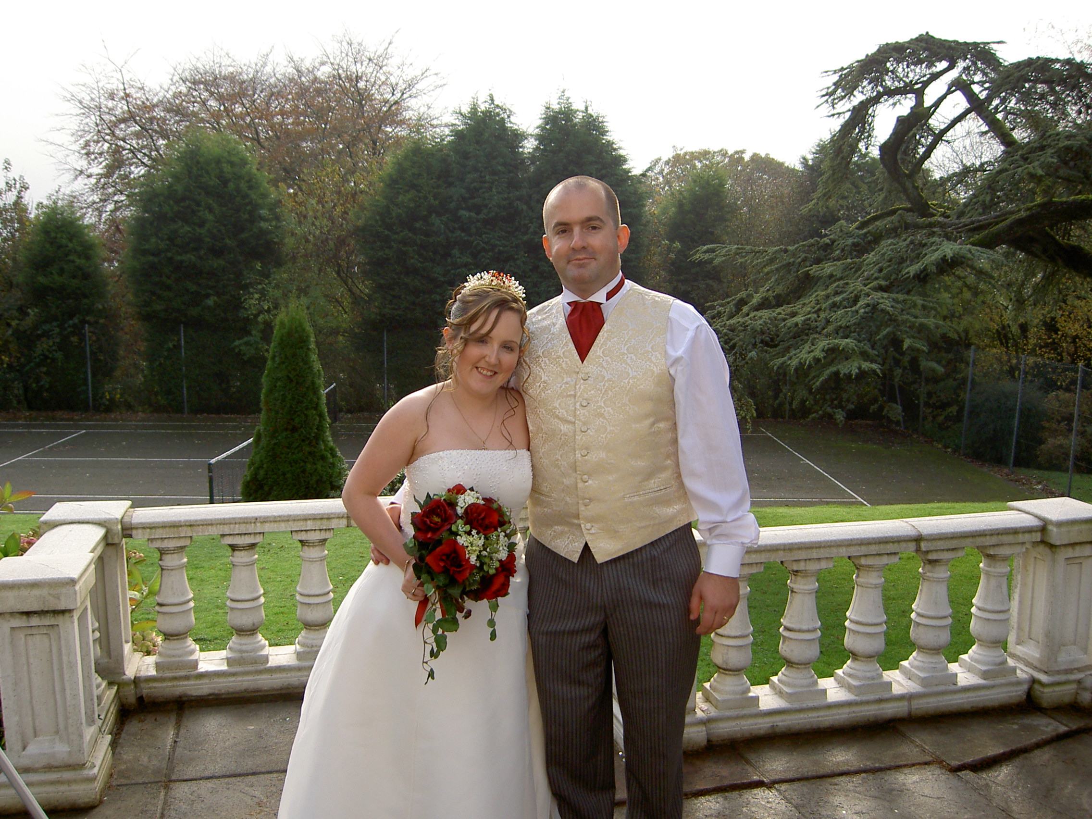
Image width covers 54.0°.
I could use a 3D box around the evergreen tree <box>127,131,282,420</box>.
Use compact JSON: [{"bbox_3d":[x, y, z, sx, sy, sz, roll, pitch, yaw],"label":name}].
[{"bbox_3d":[-10.970,-4.488,34.344,4.973,8.647,4.575,0,8,-1],"label":"evergreen tree"}]

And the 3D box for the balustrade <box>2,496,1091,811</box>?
[{"bbox_3d":[0.214,0.740,4.095,4.201,0.749,1.063,-1,8,-11],"label":"balustrade"}]

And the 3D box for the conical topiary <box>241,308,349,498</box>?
[{"bbox_3d":[-3.070,0.022,13.063,1.257,2.642,1.219,0,8,-1],"label":"conical topiary"}]

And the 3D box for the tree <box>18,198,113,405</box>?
[{"bbox_3d":[-15.006,-3.282,33.594,2.933,6.346,2.933,0,8,-1],"label":"tree"}]

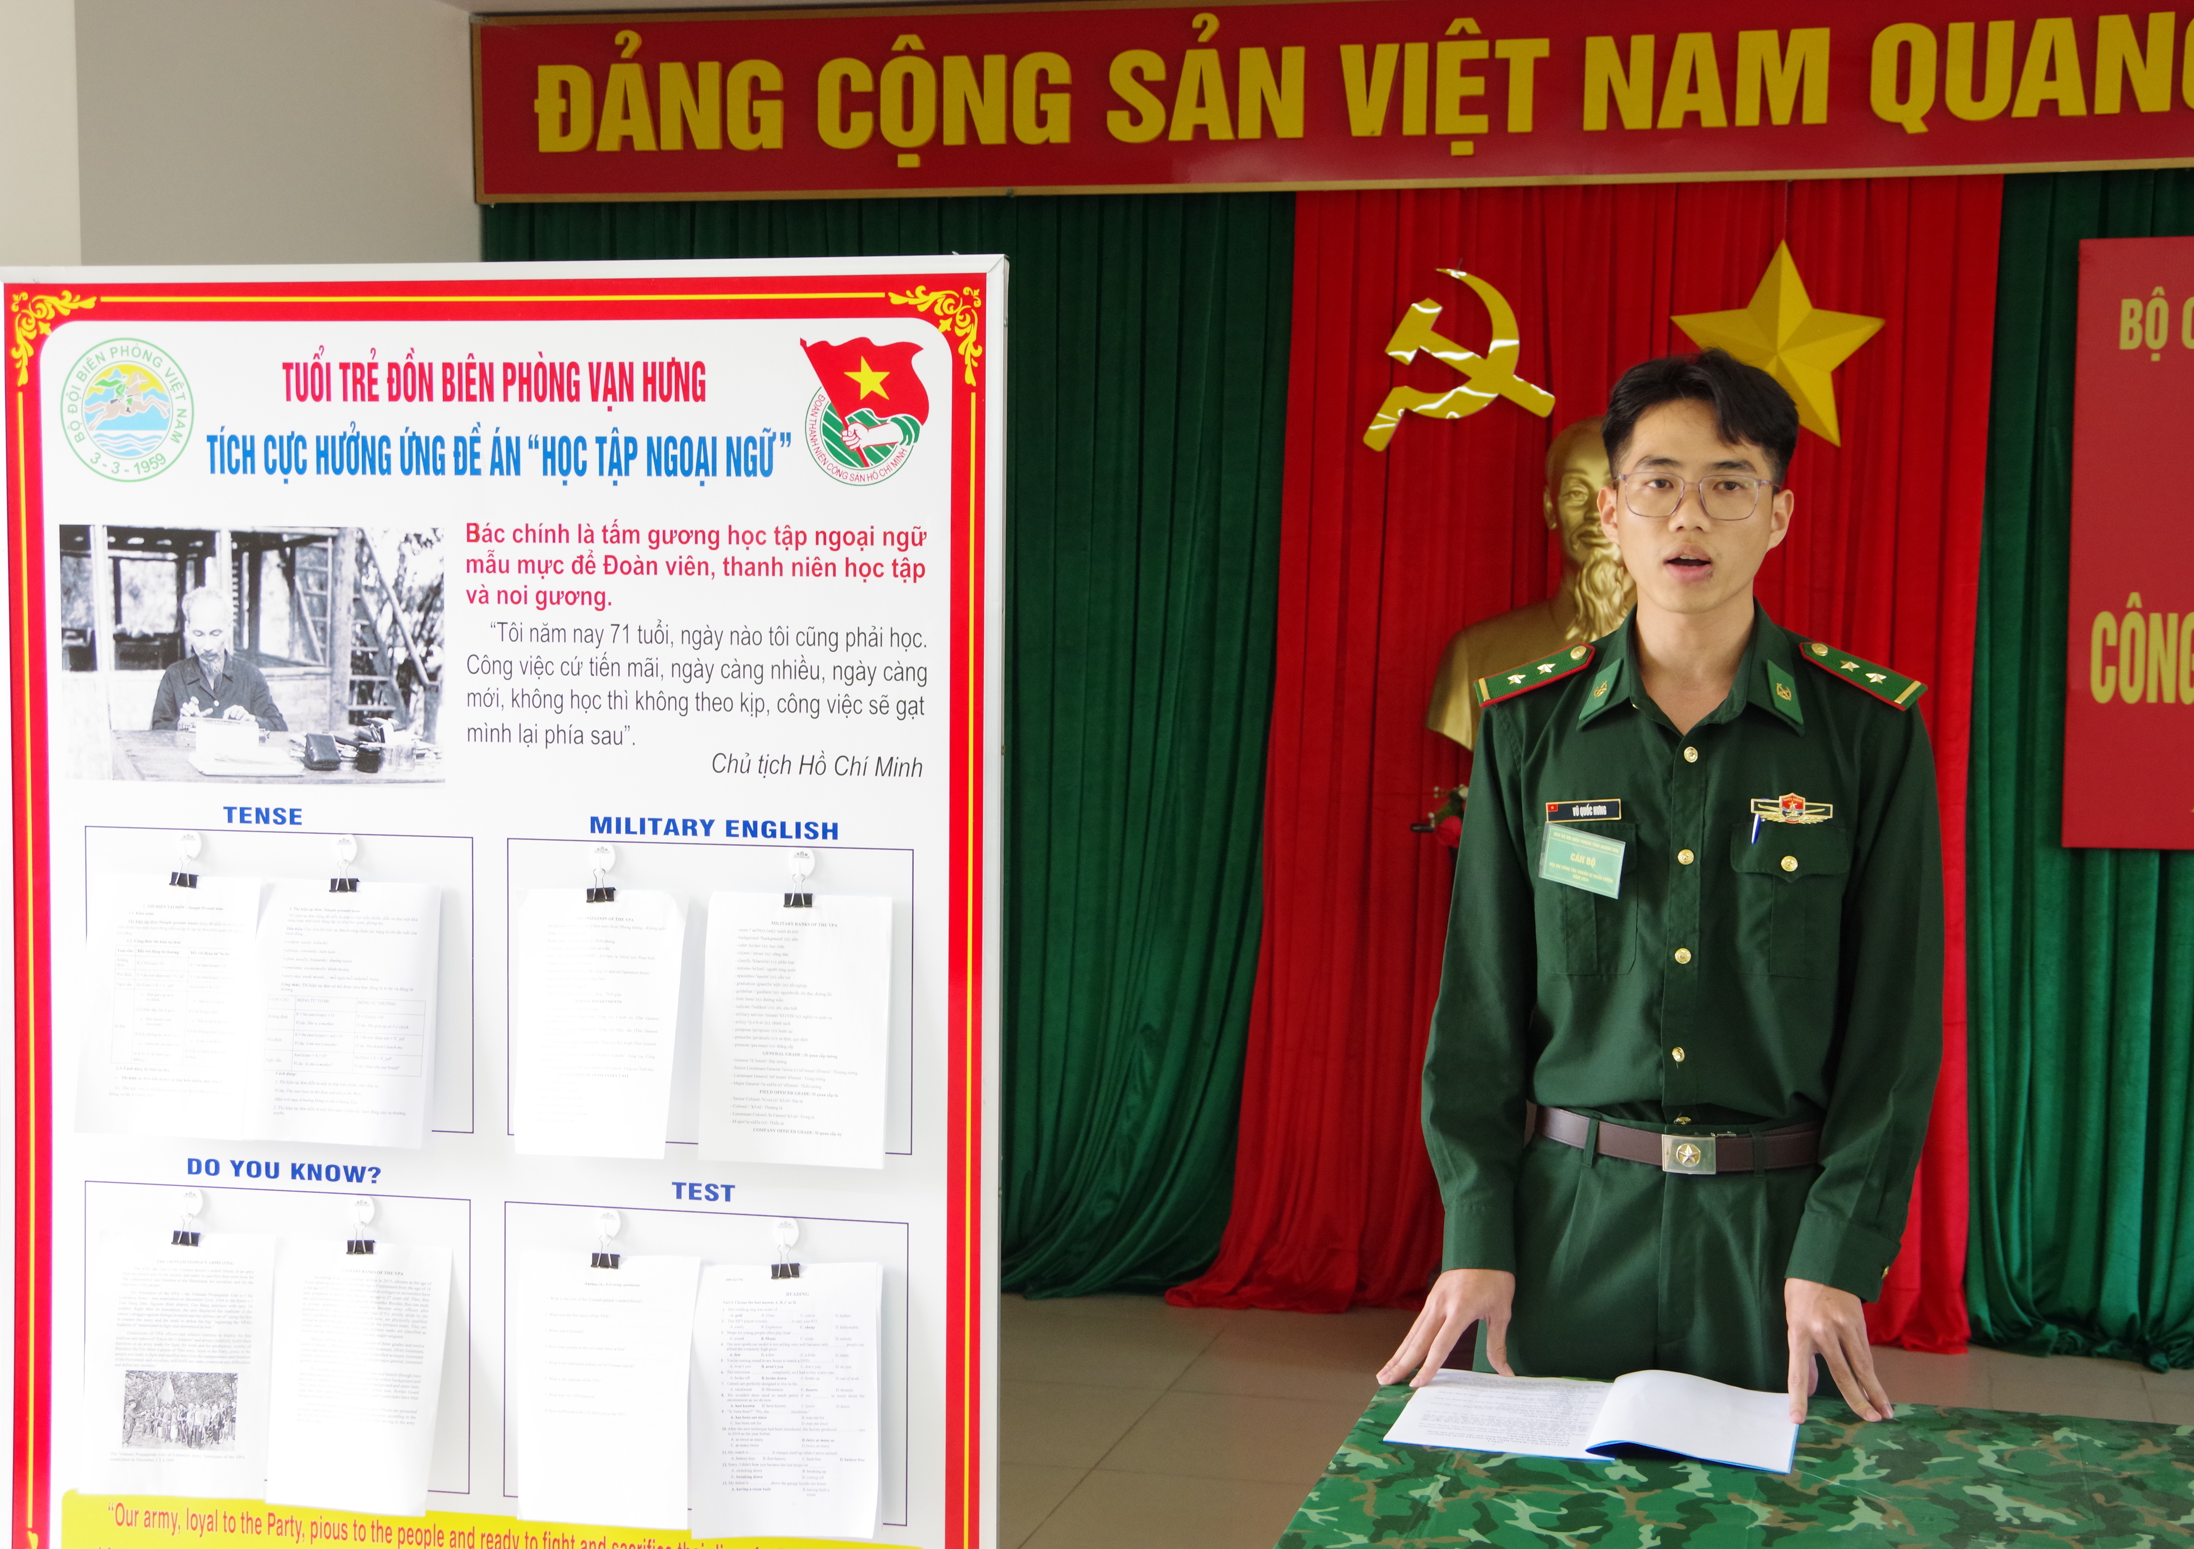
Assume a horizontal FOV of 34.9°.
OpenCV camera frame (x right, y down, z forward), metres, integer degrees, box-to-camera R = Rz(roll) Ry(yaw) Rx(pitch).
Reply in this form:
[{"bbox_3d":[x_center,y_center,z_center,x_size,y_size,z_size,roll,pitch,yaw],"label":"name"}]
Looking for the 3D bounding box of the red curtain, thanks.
[{"bbox_3d":[0.976,-0.068,7.178,1.680,2.400,0.200,1,4,13],"label":"red curtain"}]

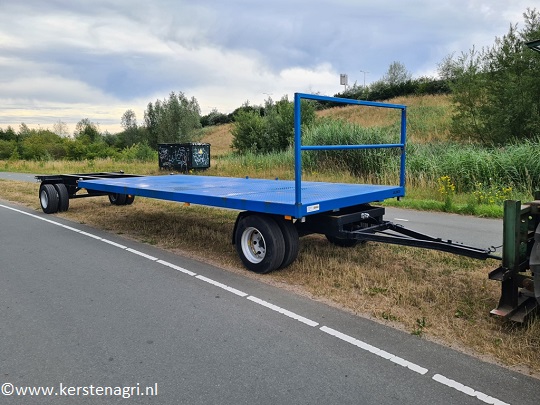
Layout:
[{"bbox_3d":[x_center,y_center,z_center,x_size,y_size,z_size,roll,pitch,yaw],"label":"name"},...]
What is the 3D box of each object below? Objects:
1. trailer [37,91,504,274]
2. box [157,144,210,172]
[{"bbox_3d":[-1.523,-0.530,8.159,11.370,2.220,2.550,6,11,44],"label":"trailer"},{"bbox_3d":[-5.405,-2.820,25.823,2.800,1.800,1.500,4,9,35],"label":"box"}]

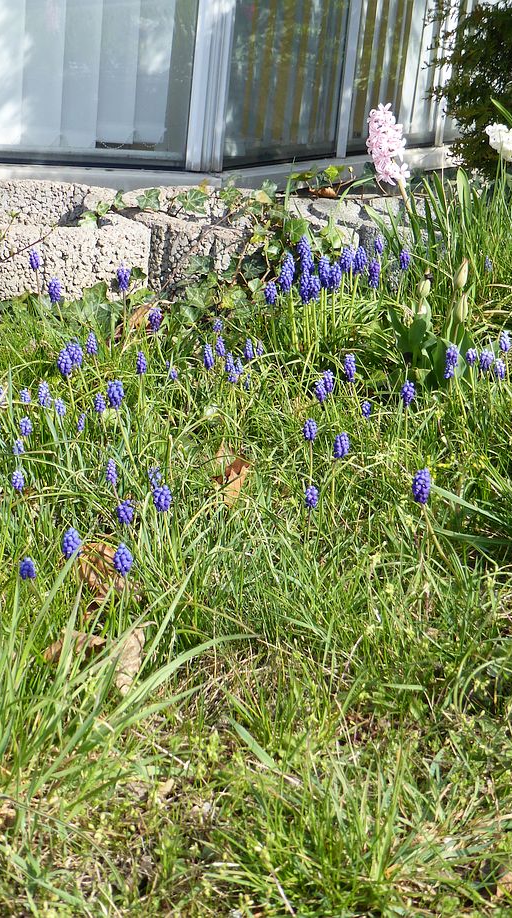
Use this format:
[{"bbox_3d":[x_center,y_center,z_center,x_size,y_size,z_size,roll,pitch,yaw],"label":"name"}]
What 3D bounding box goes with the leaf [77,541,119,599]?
[{"bbox_3d":[-0.162,0.113,1.660,0.046,0.048,0.040,6,17,0],"label":"leaf"}]

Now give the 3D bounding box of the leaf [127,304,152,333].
[{"bbox_3d":[-0.190,-0.229,2.650,0.045,0.040,0.032,6,17,0],"label":"leaf"}]

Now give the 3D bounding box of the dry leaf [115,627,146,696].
[{"bbox_3d":[-0.111,0.179,1.440,0.031,0.048,0.040,6,17,0],"label":"dry leaf"}]

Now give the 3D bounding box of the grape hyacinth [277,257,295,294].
[{"bbox_3d":[0.047,-0.295,2.600,0.023,0.053,0.023,6,17,0],"label":"grape hyacinth"}]

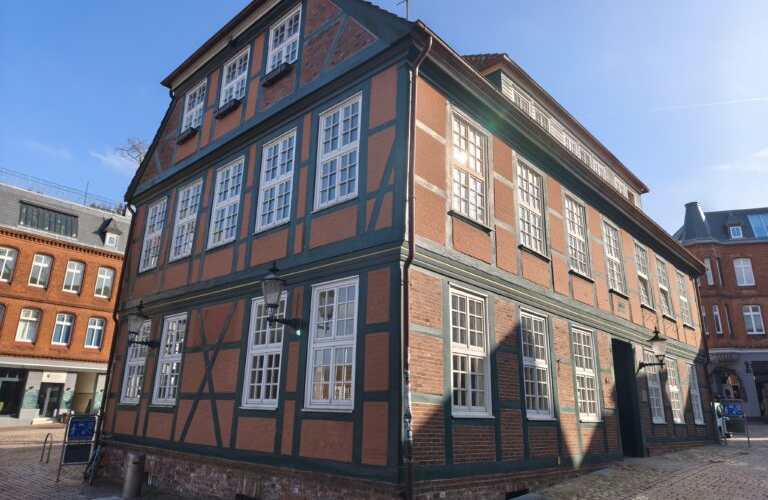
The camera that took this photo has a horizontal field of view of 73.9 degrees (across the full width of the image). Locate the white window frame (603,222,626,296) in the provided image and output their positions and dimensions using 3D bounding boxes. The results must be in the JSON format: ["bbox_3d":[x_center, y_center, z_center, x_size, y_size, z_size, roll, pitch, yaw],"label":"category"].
[{"bbox_3d":[6.730,0.258,14.983,0.170,2.109,1.230,-14,-24,41],"label":"white window frame"}]

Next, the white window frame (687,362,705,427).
[{"bbox_3d":[11.335,5.221,18.569,0.120,2.098,1.234,-14,-24,41],"label":"white window frame"}]

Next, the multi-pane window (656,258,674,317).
[{"bbox_3d":[9.946,1.398,18.079,0.120,1.998,1.193,-14,-24,41],"label":"multi-pane window"}]

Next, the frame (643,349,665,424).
[{"bbox_3d":[8.178,4.102,15.410,0.120,2.122,1.229,-14,-24,41],"label":"frame"}]

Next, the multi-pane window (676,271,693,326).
[{"bbox_3d":[11.551,1.961,19.687,0.120,1.998,1.193,-14,-24,41],"label":"multi-pane window"}]

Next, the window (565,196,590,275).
[{"bbox_3d":[5.008,-0.336,13.132,0.120,1.998,1.193,-14,-24,41],"label":"window"}]

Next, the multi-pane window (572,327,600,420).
[{"bbox_3d":[4.958,3.039,12.539,0.150,2.201,1.259,-14,-24,41],"label":"multi-pane window"}]

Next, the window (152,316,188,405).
[{"bbox_3d":[-5.039,2.585,12.117,1.180,2.116,0.170,-14,-23,40],"label":"window"}]

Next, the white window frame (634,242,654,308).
[{"bbox_3d":[8.677,0.908,16.996,0.170,2.109,1.230,-14,-24,41],"label":"white window frame"}]

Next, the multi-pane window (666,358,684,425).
[{"bbox_3d":[10.158,4.899,17.833,0.150,2.201,1.243,-14,-24,41],"label":"multi-pane window"}]

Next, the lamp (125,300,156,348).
[{"bbox_3d":[-6.076,1.860,12.867,0.465,1.208,0.915,-14,-24,41],"label":"lamp"}]

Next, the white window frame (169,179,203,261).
[{"bbox_3d":[-5.287,-0.756,13.713,1.219,2.141,0.150,-14,-24,40],"label":"white window frame"}]

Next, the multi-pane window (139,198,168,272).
[{"bbox_3d":[-6.711,-0.404,14.962,1.226,2.141,0.150,-14,-24,40],"label":"multi-pane window"}]

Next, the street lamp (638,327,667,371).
[{"bbox_3d":[8.145,2.974,15.407,0.880,1.280,0.480,-14,-24,41],"label":"street lamp"}]

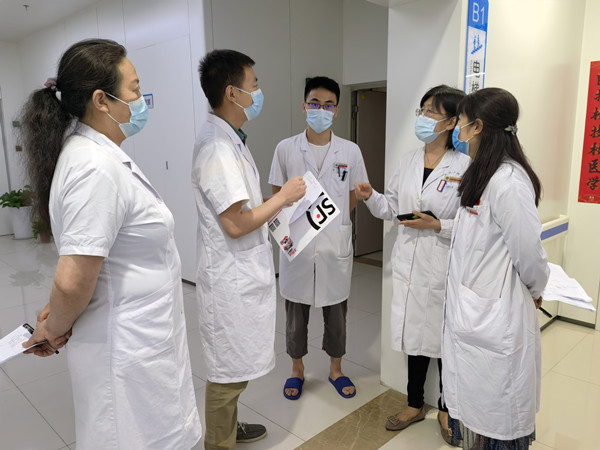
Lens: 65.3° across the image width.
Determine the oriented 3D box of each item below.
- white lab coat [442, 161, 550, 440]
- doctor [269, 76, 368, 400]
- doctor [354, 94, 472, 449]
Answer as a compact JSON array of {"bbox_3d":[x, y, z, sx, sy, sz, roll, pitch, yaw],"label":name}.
[{"bbox_3d":[0.746,0.262,1.802,0.390,1.075,0.450,-1,10,0],"label":"white lab coat"},{"bbox_3d":[0.105,0.084,2.624,0.540,1.755,0.380,-1,10,-2],"label":"doctor"},{"bbox_3d":[0.571,0.213,2.134,0.500,1.660,0.540,7,13,38],"label":"doctor"}]

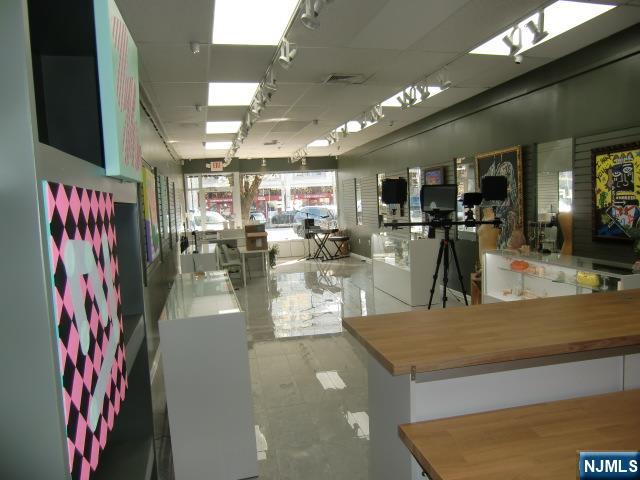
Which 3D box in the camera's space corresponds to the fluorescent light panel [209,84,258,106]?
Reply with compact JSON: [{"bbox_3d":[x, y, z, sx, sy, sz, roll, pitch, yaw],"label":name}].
[{"bbox_3d":[-1.149,-1.902,5.809,0.610,0.050,1.220,-4,5,-15],"label":"fluorescent light panel"}]

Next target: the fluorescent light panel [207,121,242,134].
[{"bbox_3d":[-1.741,-2.033,7.999,0.600,0.060,1.200,-4,5,-14],"label":"fluorescent light panel"}]

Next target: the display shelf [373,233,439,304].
[{"bbox_3d":[1.395,0.433,7.386,0.470,0.970,1.700,-3,5,-12],"label":"display shelf"}]

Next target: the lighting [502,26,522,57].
[{"bbox_3d":[1.564,-1.615,3.579,0.180,0.250,0.130,-3,5,-2],"label":"lighting"}]

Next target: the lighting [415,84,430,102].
[{"bbox_3d":[1.217,-1.746,5.270,0.170,0.220,0.140,-4,5,-15],"label":"lighting"}]

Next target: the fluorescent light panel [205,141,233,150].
[{"bbox_3d":[-2.402,-2.239,10.500,0.610,0.050,1.220,-4,5,-15],"label":"fluorescent light panel"}]

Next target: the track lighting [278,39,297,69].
[{"bbox_3d":[-0.257,-1.538,3.637,0.160,0.250,0.130,-3,5,-4],"label":"track lighting"}]

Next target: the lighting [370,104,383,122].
[{"bbox_3d":[0.819,-1.839,6.522,0.180,0.250,0.140,-3,5,-4],"label":"lighting"}]

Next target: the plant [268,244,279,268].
[{"bbox_3d":[-1.208,0.401,11.223,0.300,0.620,0.300,-4,5,-15],"label":"plant"}]

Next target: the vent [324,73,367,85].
[{"bbox_3d":[0.310,-1.853,5.114,0.490,0.060,0.450,-4,5,-14],"label":"vent"}]

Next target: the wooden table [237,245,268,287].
[{"bbox_3d":[-1.480,0.571,9.741,0.580,0.720,1.200,-4,5,-14],"label":"wooden table"}]

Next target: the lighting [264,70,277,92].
[{"bbox_3d":[-0.482,-1.601,4.417,0.160,0.240,0.130,-3,5,-4],"label":"lighting"}]

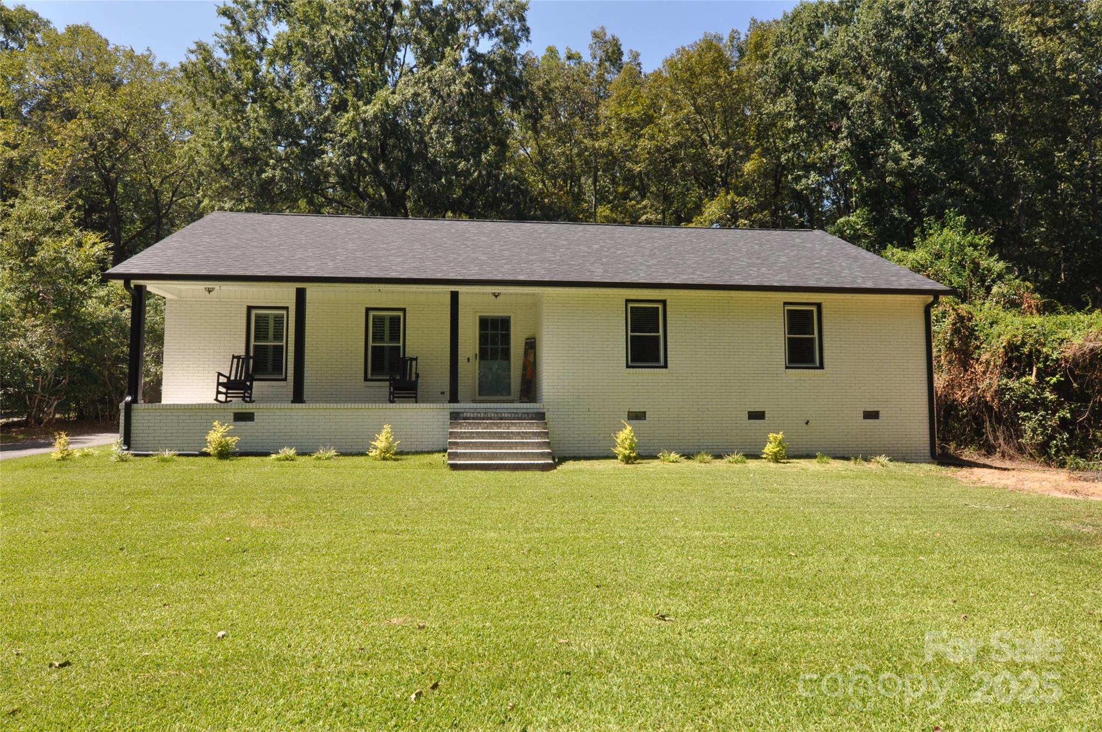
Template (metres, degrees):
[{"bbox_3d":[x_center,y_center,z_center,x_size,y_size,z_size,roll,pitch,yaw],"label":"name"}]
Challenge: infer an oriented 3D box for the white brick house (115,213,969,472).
[{"bbox_3d":[-0.383,-0.872,18.538,17.792,6.777,10.438,0,-5,-7],"label":"white brick house"}]

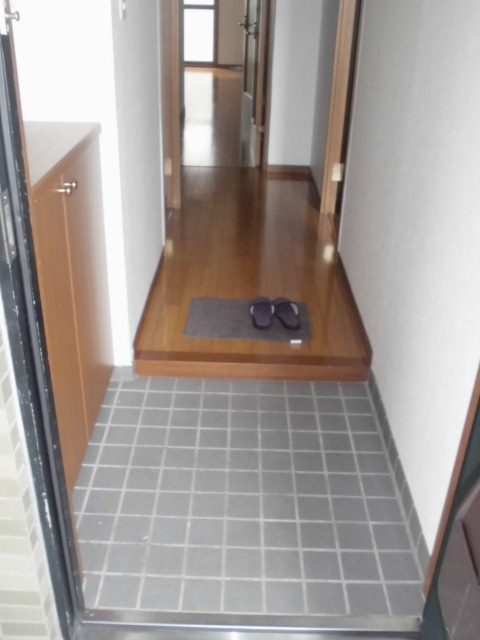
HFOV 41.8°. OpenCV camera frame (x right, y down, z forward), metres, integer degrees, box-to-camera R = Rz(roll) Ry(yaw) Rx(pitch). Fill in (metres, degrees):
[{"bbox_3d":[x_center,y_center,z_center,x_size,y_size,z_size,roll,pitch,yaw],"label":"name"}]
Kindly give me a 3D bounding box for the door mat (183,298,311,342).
[{"bbox_3d":[0.037,-0.009,2.639,0.508,0.010,0.345,3,28,1],"label":"door mat"}]

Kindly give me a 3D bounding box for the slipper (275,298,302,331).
[{"bbox_3d":[0.199,-0.049,2.646,0.100,0.070,0.268,-3,28,-9],"label":"slipper"}]

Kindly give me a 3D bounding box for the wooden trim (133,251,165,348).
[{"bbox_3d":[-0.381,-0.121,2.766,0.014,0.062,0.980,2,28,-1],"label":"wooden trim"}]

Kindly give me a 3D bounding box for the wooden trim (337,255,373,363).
[{"bbox_3d":[0.488,-0.090,2.767,0.014,0.062,0.990,2,28,0],"label":"wooden trim"}]

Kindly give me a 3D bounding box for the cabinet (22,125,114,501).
[{"bbox_3d":[-0.616,-0.023,1.724,0.360,0.860,0.840,2,28,0],"label":"cabinet"}]

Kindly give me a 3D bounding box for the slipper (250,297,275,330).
[{"bbox_3d":[0.097,-0.052,2.644,0.100,0.070,0.268,2,28,1],"label":"slipper"}]

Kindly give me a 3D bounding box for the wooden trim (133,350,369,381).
[{"bbox_3d":[0.047,0.175,2.372,0.872,0.067,0.065,2,28,0],"label":"wooden trim"}]

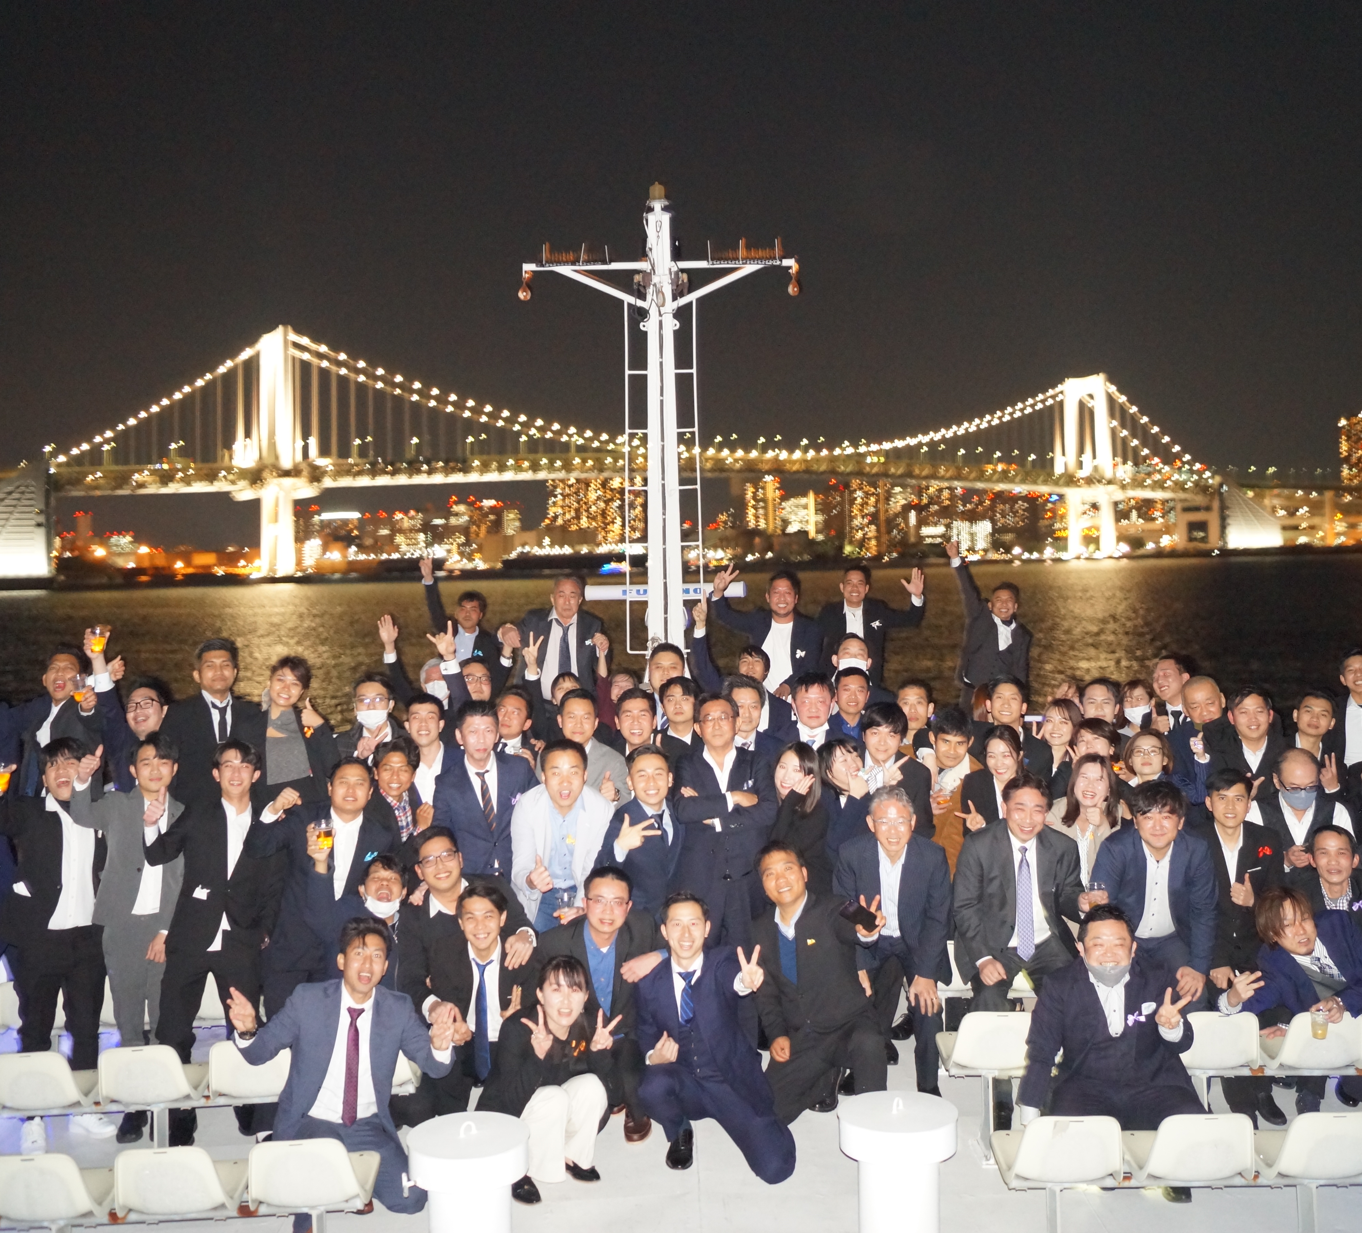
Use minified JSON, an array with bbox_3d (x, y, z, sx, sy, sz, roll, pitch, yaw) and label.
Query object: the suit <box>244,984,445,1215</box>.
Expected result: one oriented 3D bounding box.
[{"bbox_3d":[-1.222,1.766,5.040,0.730,0.880,0.530,-1,3,-10],"label":"suit"}]

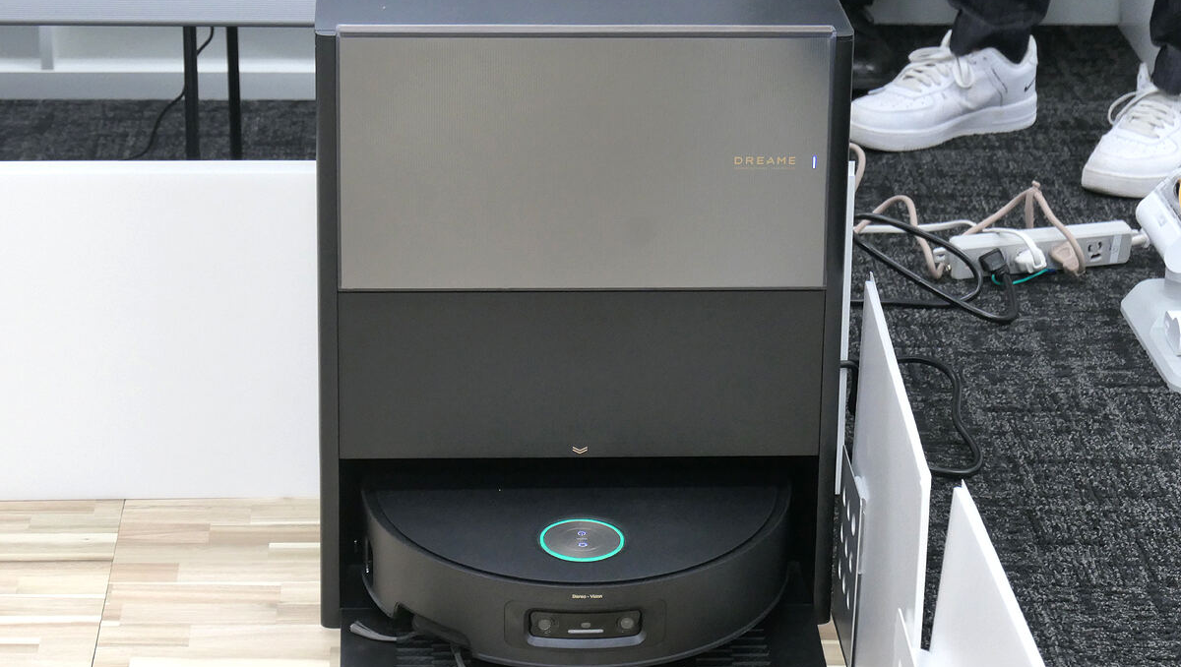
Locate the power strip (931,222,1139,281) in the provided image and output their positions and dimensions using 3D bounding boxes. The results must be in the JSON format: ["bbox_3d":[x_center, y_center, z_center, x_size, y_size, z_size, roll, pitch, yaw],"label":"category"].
[{"bbox_3d":[0.491,-0.094,3.461,0.236,0.036,0.043,-5,22,-16],"label":"power strip"}]

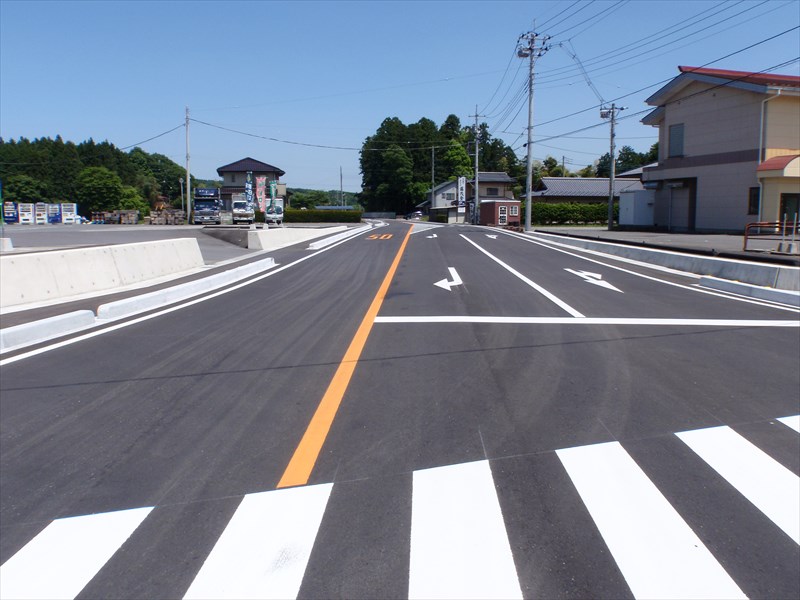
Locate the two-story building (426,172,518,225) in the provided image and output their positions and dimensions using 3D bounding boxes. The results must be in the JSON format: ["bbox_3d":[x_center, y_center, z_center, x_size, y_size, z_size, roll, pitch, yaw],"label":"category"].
[{"bbox_3d":[8.951,-12.840,81.010,11.200,6.140,8.500,1,8,6],"label":"two-story building"}]

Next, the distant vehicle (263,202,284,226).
[{"bbox_3d":[-10.952,-7.766,56.469,1.620,2.160,3.900,-1,8,-11],"label":"distant vehicle"}]

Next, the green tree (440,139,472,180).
[{"bbox_3d":[8.747,-18.300,98.436,5.500,12.090,5.500,0,8,0],"label":"green tree"}]

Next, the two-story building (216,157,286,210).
[{"bbox_3d":[-17.758,-13.400,77.907,8.400,7.480,8.500,-1,8,-9],"label":"two-story building"}]

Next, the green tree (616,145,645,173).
[{"bbox_3d":[34.892,-18.018,98.441,5.000,11.012,5.000,3,9,19],"label":"green tree"}]

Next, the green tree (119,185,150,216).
[{"bbox_3d":[-26.786,-9.677,65.288,3.300,3.892,3.200,-3,9,-22],"label":"green tree"}]

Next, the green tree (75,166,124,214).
[{"bbox_3d":[-31.174,-10.901,67.133,5.300,5.787,5.200,-4,9,-24],"label":"green tree"}]

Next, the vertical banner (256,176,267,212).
[{"bbox_3d":[-7.015,-5.328,32.776,0.550,1.775,0.120,-2,8,-12],"label":"vertical banner"}]

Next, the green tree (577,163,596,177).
[{"bbox_3d":[25.468,-14.950,88.778,3.400,7.674,3.400,2,8,16],"label":"green tree"}]

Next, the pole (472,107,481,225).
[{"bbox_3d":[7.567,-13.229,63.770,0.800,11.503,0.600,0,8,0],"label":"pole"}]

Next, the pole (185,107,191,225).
[{"bbox_3d":[-18.025,-11.402,54.968,0.400,9.770,0.400,0,8,0],"label":"pole"}]

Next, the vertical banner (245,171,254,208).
[{"bbox_3d":[-7.114,-5.125,30.589,0.500,1.870,0.120,-2,8,-13],"label":"vertical banner"}]

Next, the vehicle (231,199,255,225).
[{"bbox_3d":[-13.770,-8.031,56.937,1.900,2.560,4.800,-2,8,-13],"label":"vehicle"}]

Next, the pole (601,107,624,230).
[{"bbox_3d":[13.867,-8.609,42.227,1.500,8.040,0.800,0,8,0],"label":"pole"}]

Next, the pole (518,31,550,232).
[{"bbox_3d":[9.108,-11.304,43.842,2.100,13.261,1.300,0,8,0],"label":"pole"}]

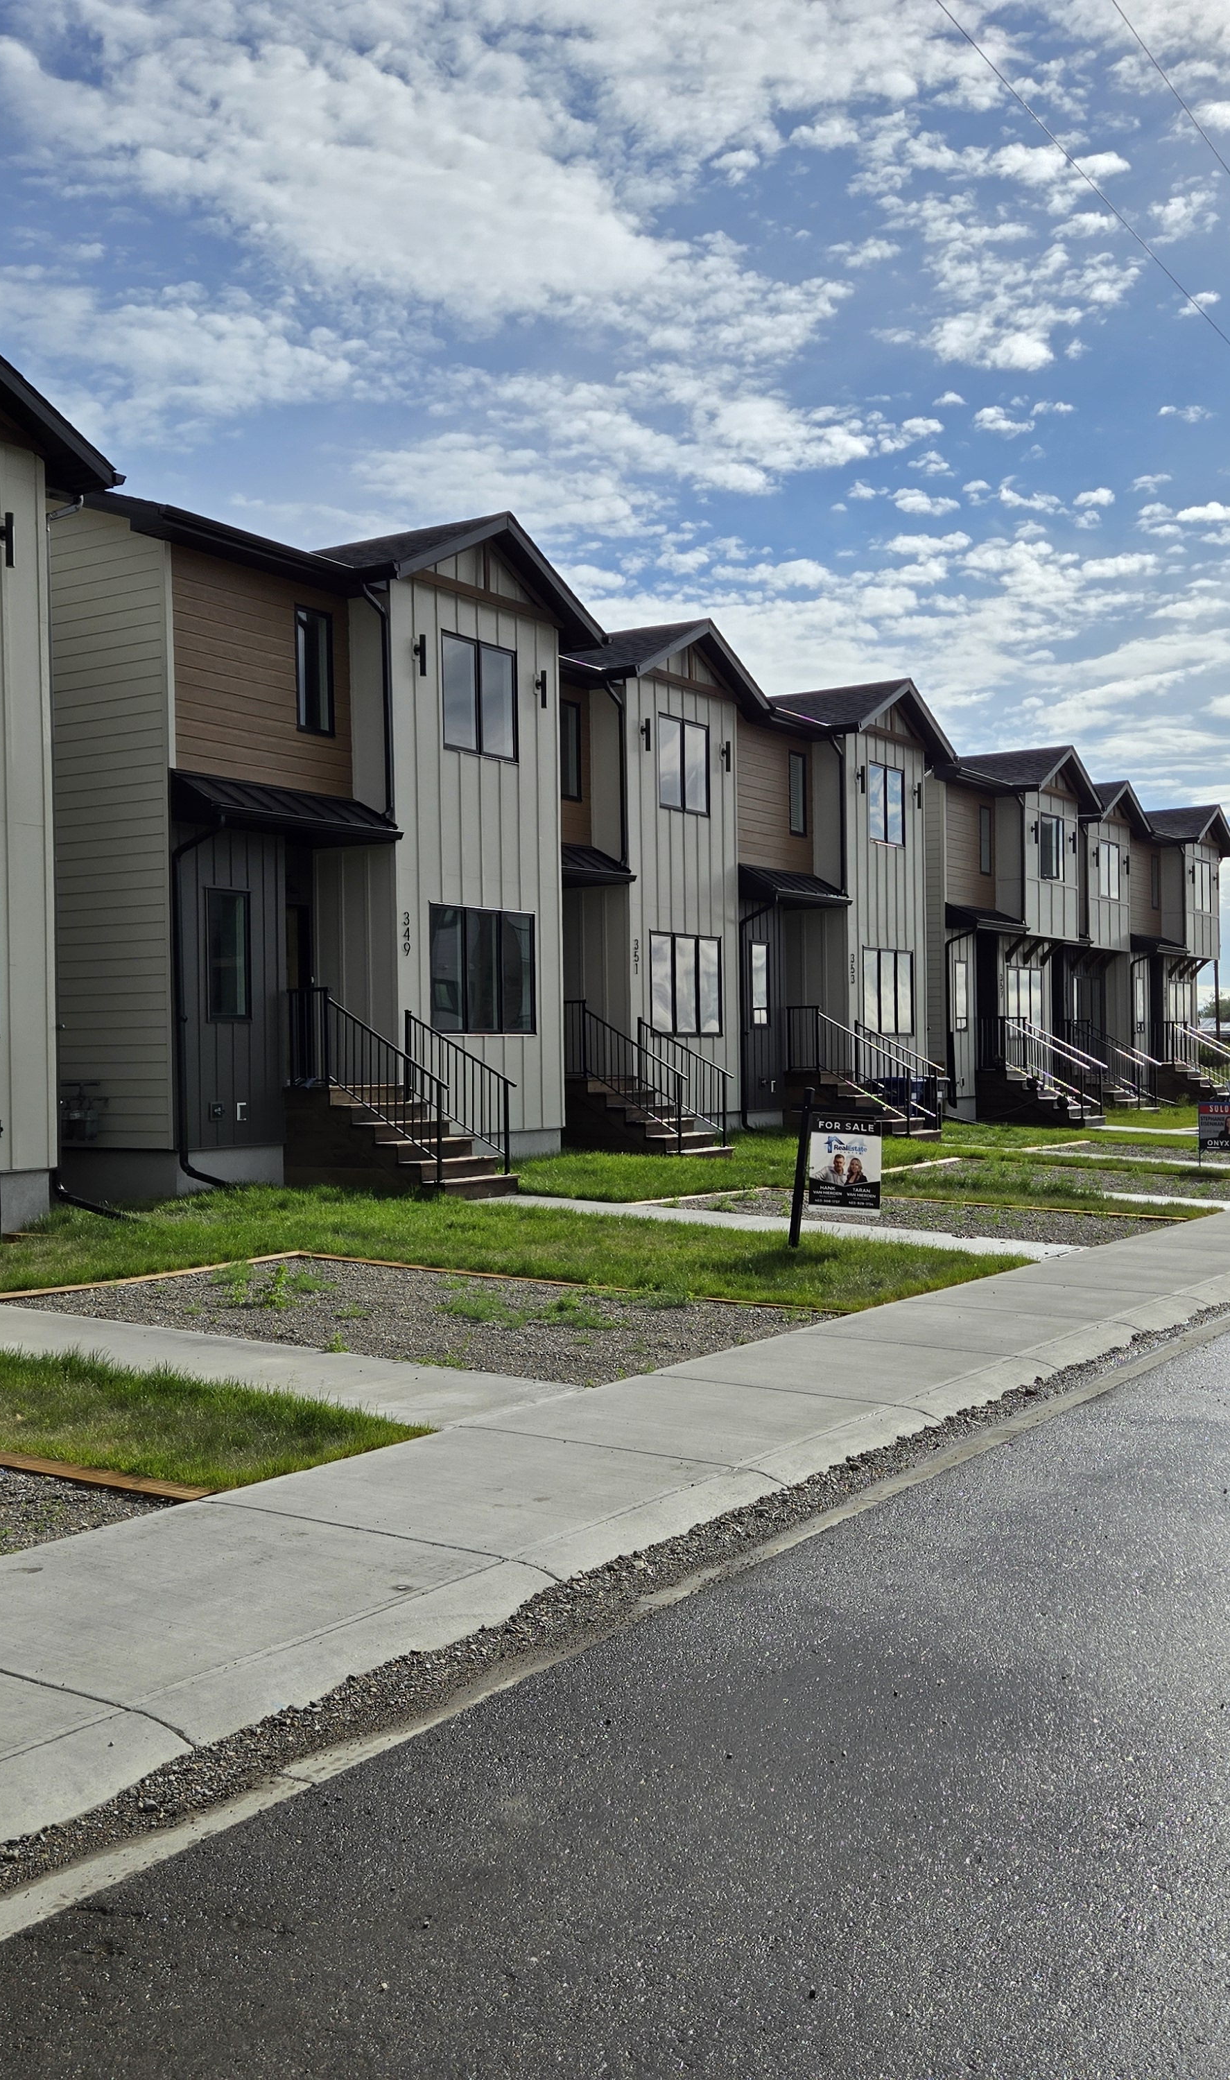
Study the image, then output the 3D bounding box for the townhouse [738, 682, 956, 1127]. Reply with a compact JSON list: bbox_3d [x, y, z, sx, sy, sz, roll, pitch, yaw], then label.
[{"bbox_3d":[-0.106,-2.354,32.709,11.000,7.850,6.200,-1,0,32],"label":"townhouse"}]

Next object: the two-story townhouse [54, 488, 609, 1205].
[{"bbox_3d":[-6.299,-2.309,22.724,11.000,7.850,6.300,-1,0,32],"label":"two-story townhouse"}]

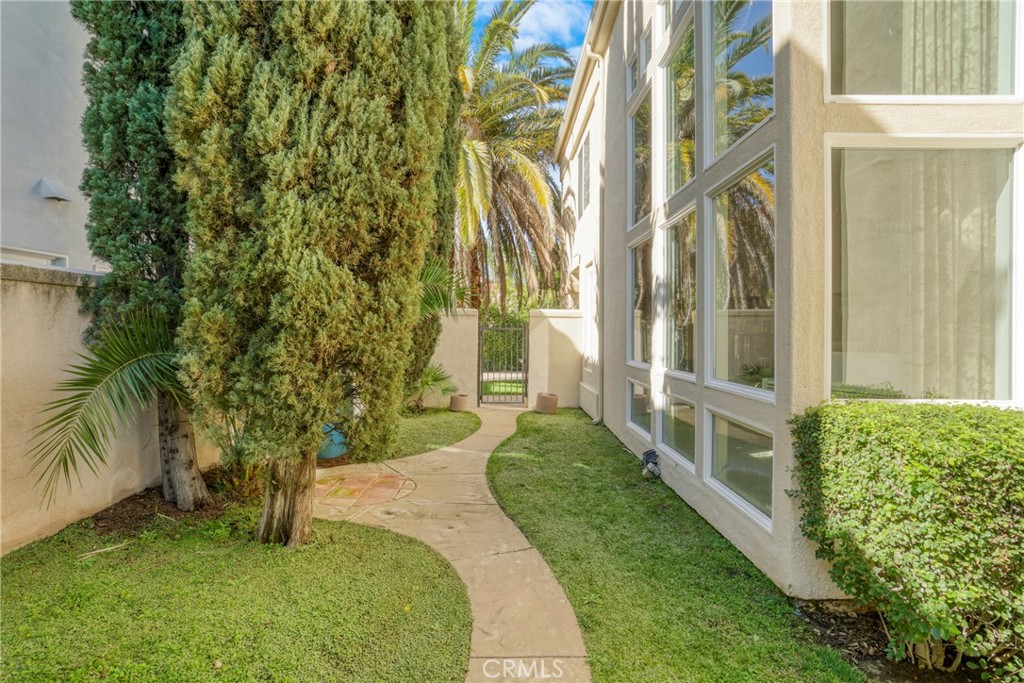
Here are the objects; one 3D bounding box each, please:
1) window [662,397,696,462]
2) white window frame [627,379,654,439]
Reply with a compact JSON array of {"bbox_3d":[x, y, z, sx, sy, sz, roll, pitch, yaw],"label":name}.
[{"bbox_3d":[1.572,0.806,4.830,0.080,0.560,1.050,0,1,0],"label":"window"},{"bbox_3d":[1.557,0.790,6.150,0.080,0.590,1.080,0,1,0],"label":"white window frame"}]

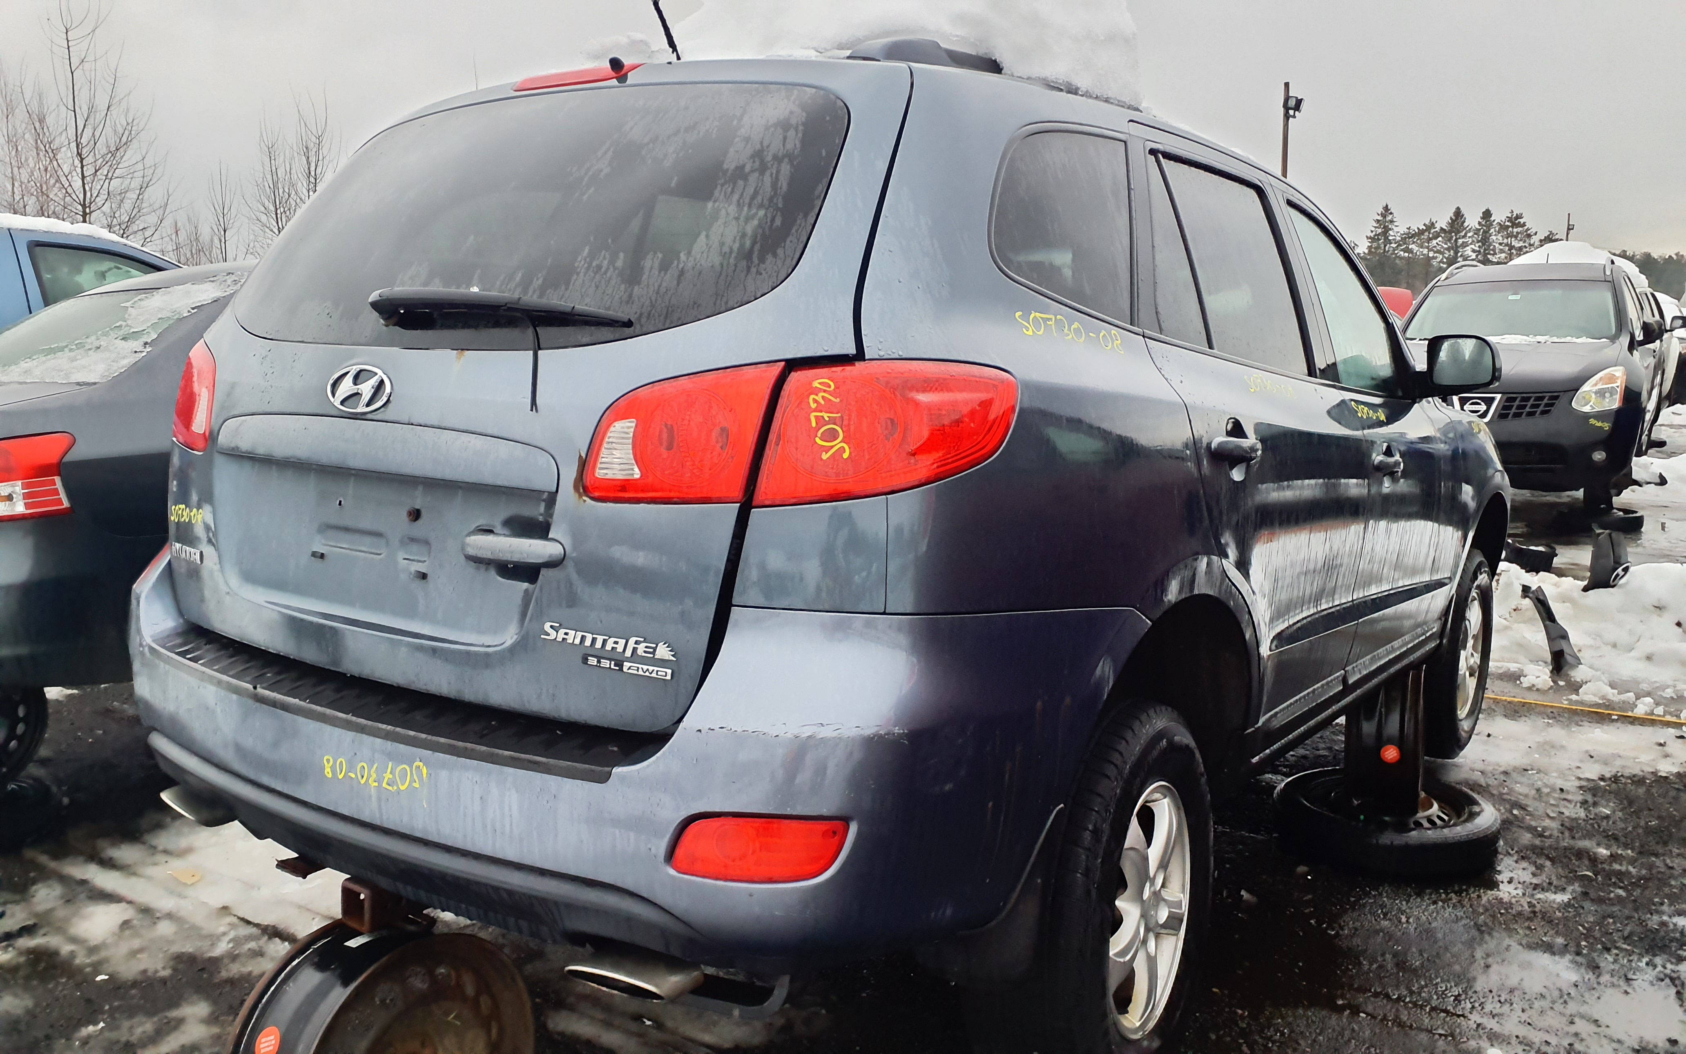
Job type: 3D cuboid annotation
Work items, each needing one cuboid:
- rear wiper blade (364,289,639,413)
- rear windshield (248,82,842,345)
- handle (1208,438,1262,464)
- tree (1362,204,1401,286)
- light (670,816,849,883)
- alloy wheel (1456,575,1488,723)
[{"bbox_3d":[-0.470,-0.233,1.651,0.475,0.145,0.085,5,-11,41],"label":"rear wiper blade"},{"bbox_3d":[-0.539,-0.467,1.952,1.280,0.560,0.100,6,-32,35],"label":"rear windshield"},{"bbox_3d":[0.663,-0.125,2.061,0.055,0.048,0.235,6,8,35],"label":"handle"},{"bbox_3d":[43.631,-18.883,100.942,4.200,14.280,4.200,4,8,24],"label":"tree"},{"bbox_3d":[-0.096,0.406,1.573,0.215,0.074,0.055,3,7,10],"label":"light"},{"bbox_3d":[2.154,0.451,4.423,0.190,0.460,0.460,7,9,37],"label":"alloy wheel"}]

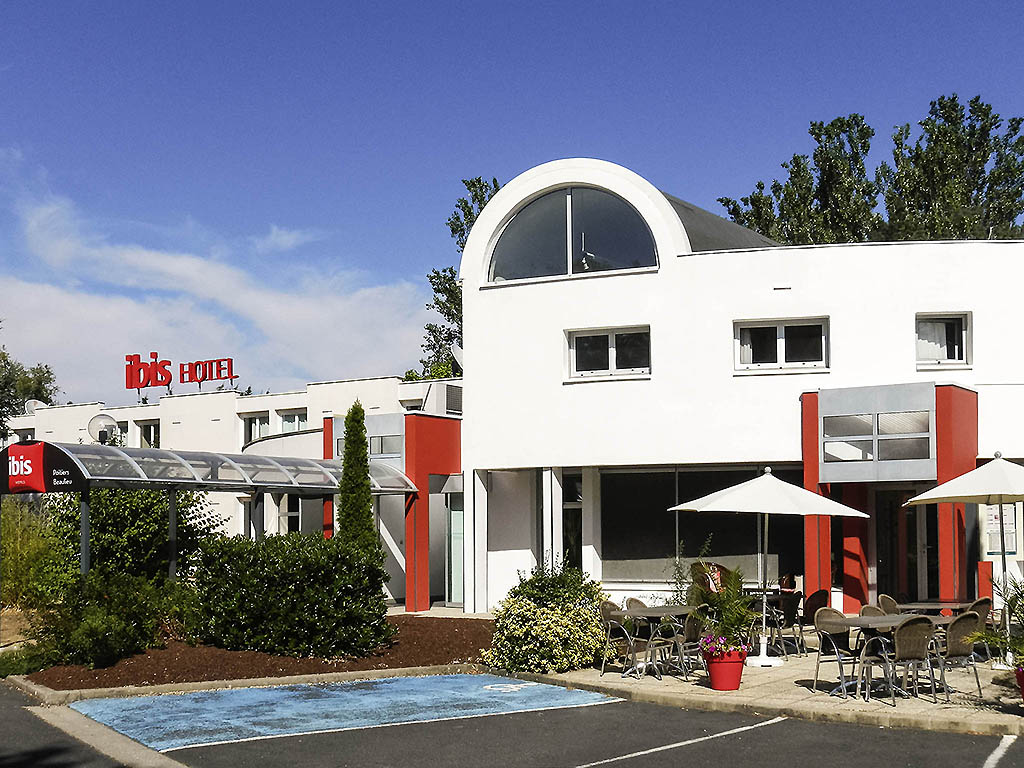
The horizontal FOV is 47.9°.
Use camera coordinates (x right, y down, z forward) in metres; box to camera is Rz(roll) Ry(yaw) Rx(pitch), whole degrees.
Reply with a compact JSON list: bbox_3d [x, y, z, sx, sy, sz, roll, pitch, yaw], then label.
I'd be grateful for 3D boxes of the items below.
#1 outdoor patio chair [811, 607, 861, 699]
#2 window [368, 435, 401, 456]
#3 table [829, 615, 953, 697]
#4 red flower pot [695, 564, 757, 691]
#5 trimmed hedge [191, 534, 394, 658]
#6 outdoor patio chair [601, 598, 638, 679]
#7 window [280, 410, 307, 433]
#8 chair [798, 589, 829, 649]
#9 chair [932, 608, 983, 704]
[{"bbox_3d":[3.490,2.779,11.950,0.560,0.860,0.600,2,-6,-27],"label":"outdoor patio chair"},{"bbox_3d":[-2.643,1.285,24.100,0.900,0.440,0.100,-4,-6,33],"label":"window"},{"bbox_3d":[3.940,2.827,11.880,1.350,0.740,0.800,2,-6,-27],"label":"table"},{"bbox_3d":[2.290,2.619,12.430,0.640,1.320,0.640,0,-5,0],"label":"red flower pot"},{"bbox_3d":[-3.260,3.067,17.184,2.900,1.740,2.400,1,-6,-11],"label":"trimmed hedge"},{"bbox_3d":[1.407,3.037,13.792,0.600,0.875,0.570,-4,-7,35],"label":"outdoor patio chair"},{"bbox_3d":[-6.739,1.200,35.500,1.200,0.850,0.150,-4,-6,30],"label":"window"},{"bbox_3d":[4.157,3.337,16.342,0.600,0.875,0.570,-6,-8,43],"label":"chair"},{"bbox_3d":[4.400,2.743,11.720,0.560,0.860,0.600,2,-6,-27],"label":"chair"}]

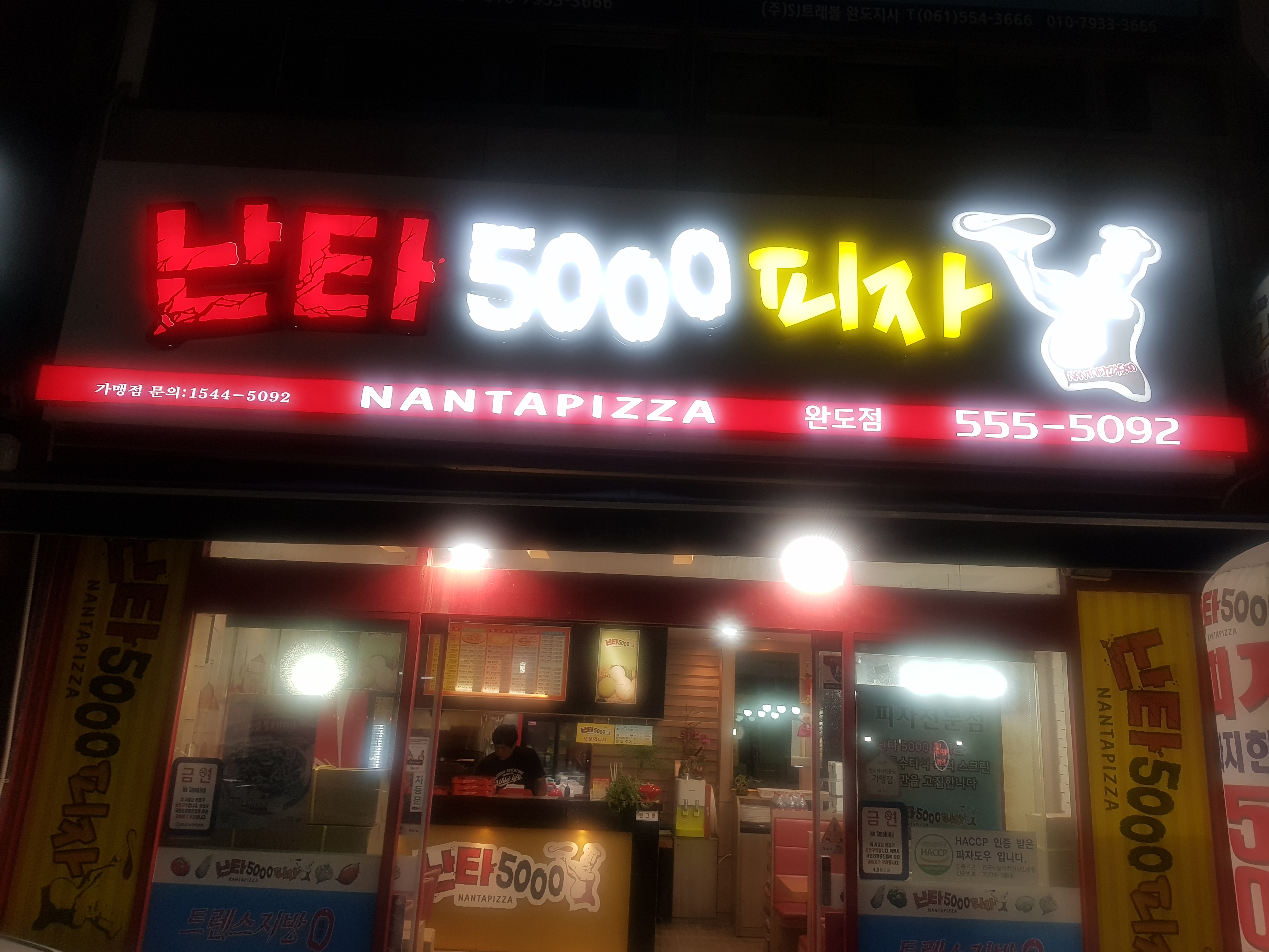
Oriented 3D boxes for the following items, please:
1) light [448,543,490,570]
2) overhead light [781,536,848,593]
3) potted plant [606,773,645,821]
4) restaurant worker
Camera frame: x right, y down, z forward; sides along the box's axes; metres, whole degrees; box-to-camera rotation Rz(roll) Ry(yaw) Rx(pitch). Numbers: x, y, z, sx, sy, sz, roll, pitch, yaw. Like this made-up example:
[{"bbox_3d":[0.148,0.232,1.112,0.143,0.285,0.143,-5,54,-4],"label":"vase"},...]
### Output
[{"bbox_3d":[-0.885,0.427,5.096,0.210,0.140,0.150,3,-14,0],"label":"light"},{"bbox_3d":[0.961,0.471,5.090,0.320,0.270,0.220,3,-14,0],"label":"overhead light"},{"bbox_3d":[-0.069,2.224,6.608,0.260,0.310,0.260,3,-14,0],"label":"potted plant"},{"bbox_3d":[-0.987,2.685,7.315,0.560,1.490,0.450,0,-14,9],"label":"restaurant worker"}]

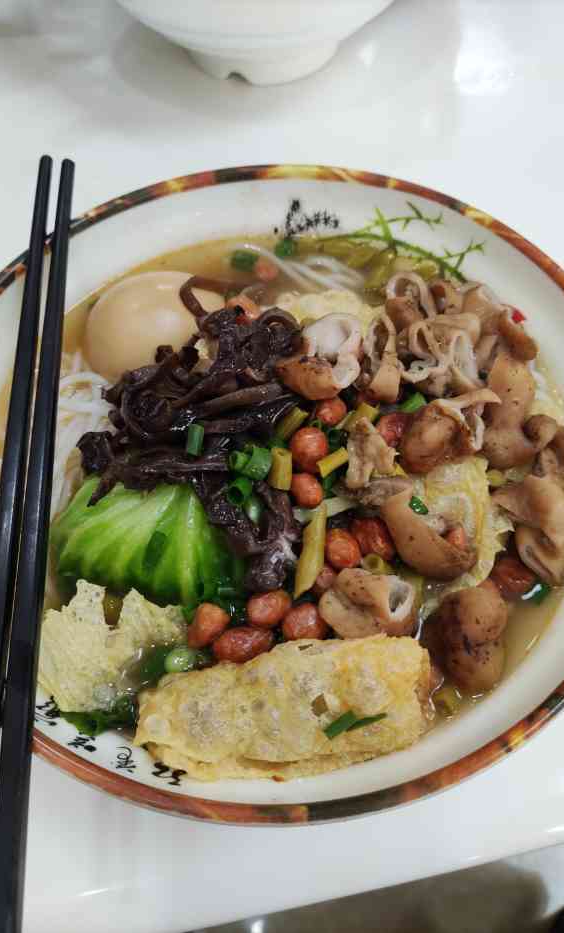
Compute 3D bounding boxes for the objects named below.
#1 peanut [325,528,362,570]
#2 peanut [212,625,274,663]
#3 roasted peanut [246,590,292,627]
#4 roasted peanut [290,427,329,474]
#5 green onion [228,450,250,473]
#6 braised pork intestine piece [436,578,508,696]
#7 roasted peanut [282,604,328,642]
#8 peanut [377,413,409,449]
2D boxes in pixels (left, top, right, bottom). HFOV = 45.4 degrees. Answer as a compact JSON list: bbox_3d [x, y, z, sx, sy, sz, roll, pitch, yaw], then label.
[{"bbox_3d":[0.019,0.025,0.204,0.011,0.010,0.013,-19,63,-10],"label":"peanut"},{"bbox_3d":[-0.012,0.052,0.197,0.018,0.010,0.010,-11,62,-6],"label":"peanut"},{"bbox_3d":[-0.004,0.043,0.201,0.014,0.010,0.010,-23,64,-12],"label":"roasted peanut"},{"bbox_3d":[0.009,-0.005,0.226,0.011,0.011,0.015,-3,62,0],"label":"roasted peanut"},{"bbox_3d":[-0.014,-0.002,0.225,0.007,0.006,0.007,17,63,10],"label":"green onion"},{"bbox_3d":[0.054,0.049,0.192,0.020,0.019,0.027,-1,62,1],"label":"braised pork intestine piece"},{"bbox_3d":[0.007,0.047,0.203,0.014,0.011,0.012,-10,62,-4],"label":"roasted peanut"},{"bbox_3d":[0.037,-0.012,0.223,0.014,0.012,0.012,21,64,11],"label":"peanut"}]

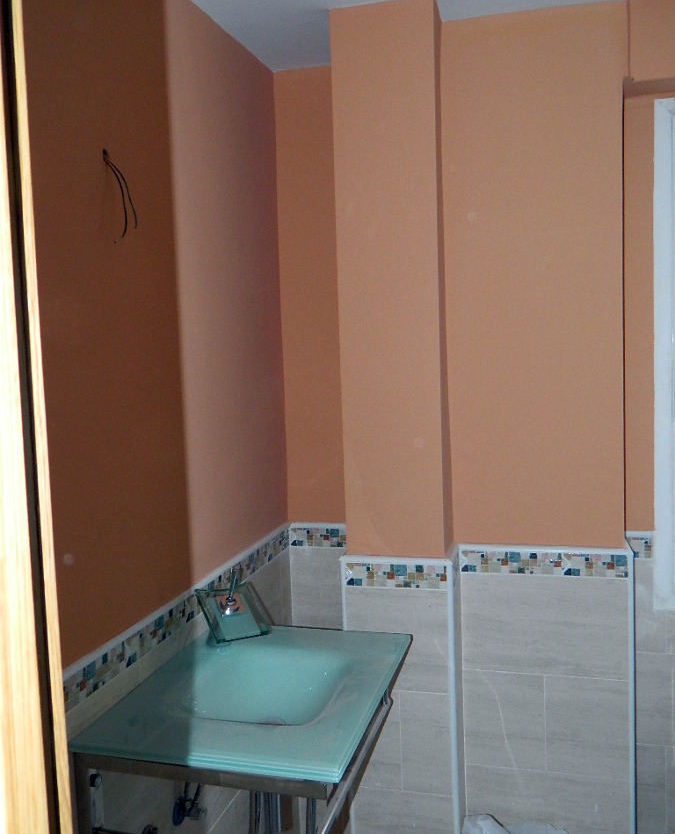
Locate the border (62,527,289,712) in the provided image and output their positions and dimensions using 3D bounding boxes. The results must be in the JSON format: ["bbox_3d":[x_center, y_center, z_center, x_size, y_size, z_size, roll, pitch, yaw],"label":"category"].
[{"bbox_3d":[-0.297,0.401,1.844,0.012,0.068,1.147,0,5,16],"label":"border"}]

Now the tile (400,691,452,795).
[{"bbox_3d":[0.217,0.795,1.966,0.119,0.253,0.012,0,5,16],"label":"tile"}]

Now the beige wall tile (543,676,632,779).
[{"bbox_3d":[0.627,0.777,2.024,0.201,0.253,0.012,0,5,16],"label":"beige wall tile"}]

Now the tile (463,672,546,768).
[{"bbox_3d":[0.432,0.779,2.079,0.205,0.253,0.012,0,5,16],"label":"tile"}]

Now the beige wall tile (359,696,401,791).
[{"bbox_3d":[0.098,0.796,2.000,0.129,0.253,0.012,0,5,16],"label":"beige wall tile"}]

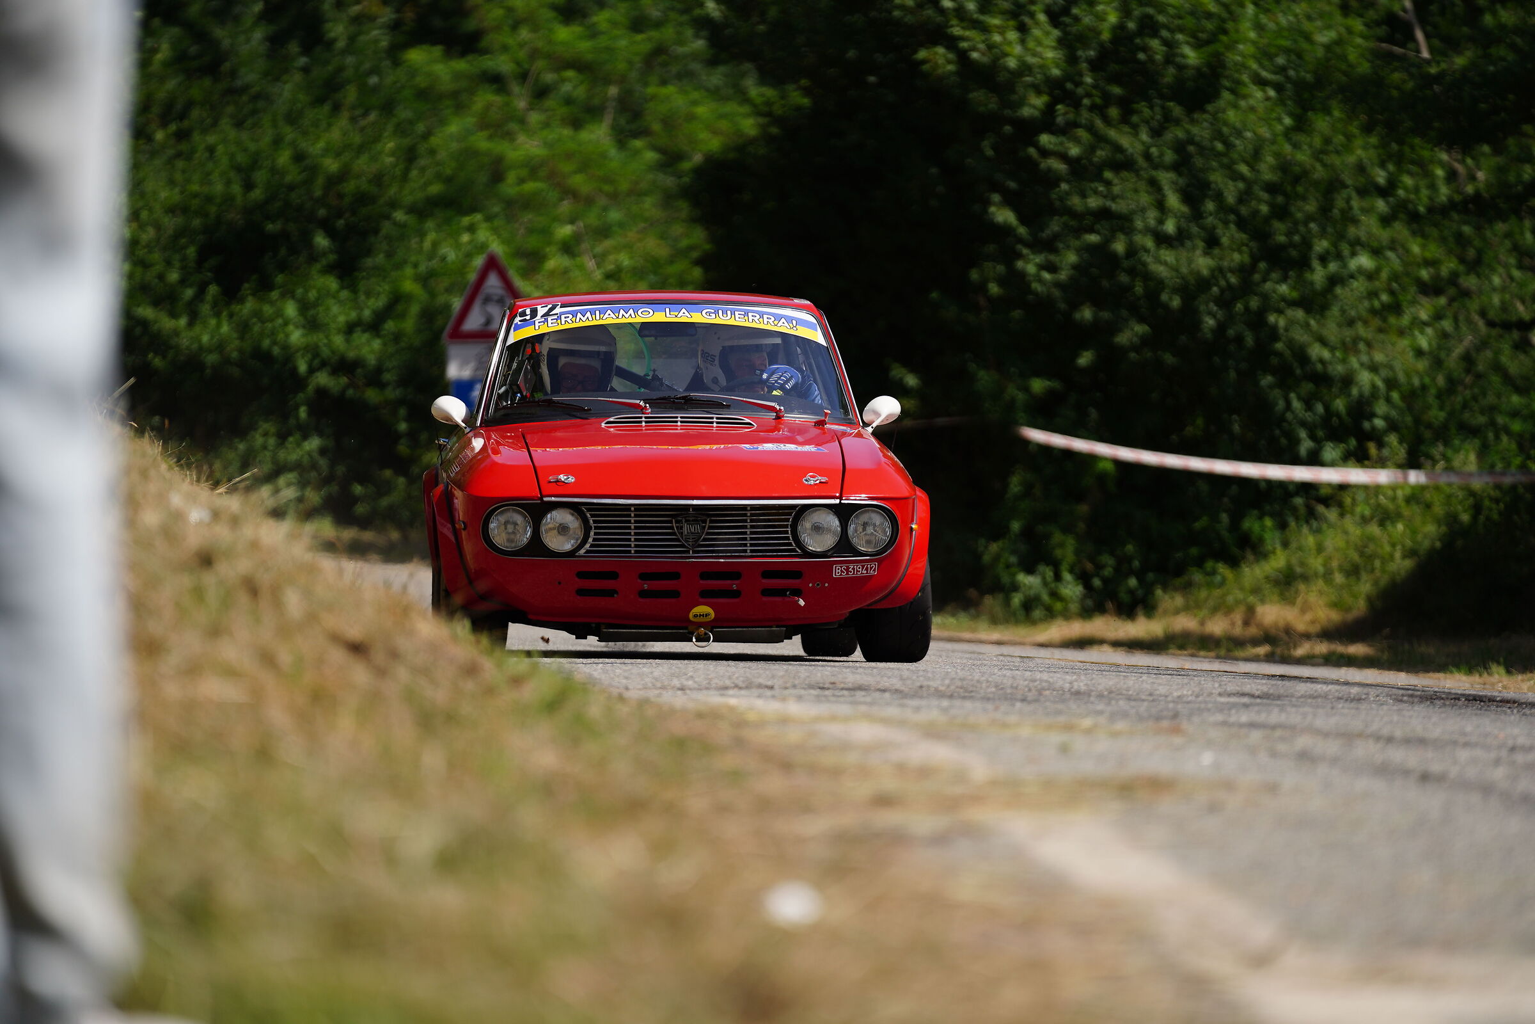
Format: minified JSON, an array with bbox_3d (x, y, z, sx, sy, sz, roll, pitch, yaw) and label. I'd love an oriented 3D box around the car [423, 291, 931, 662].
[{"bbox_3d":[-0.346,-0.125,29.100,1.630,1.260,3.920,0,0,-3],"label":"car"}]

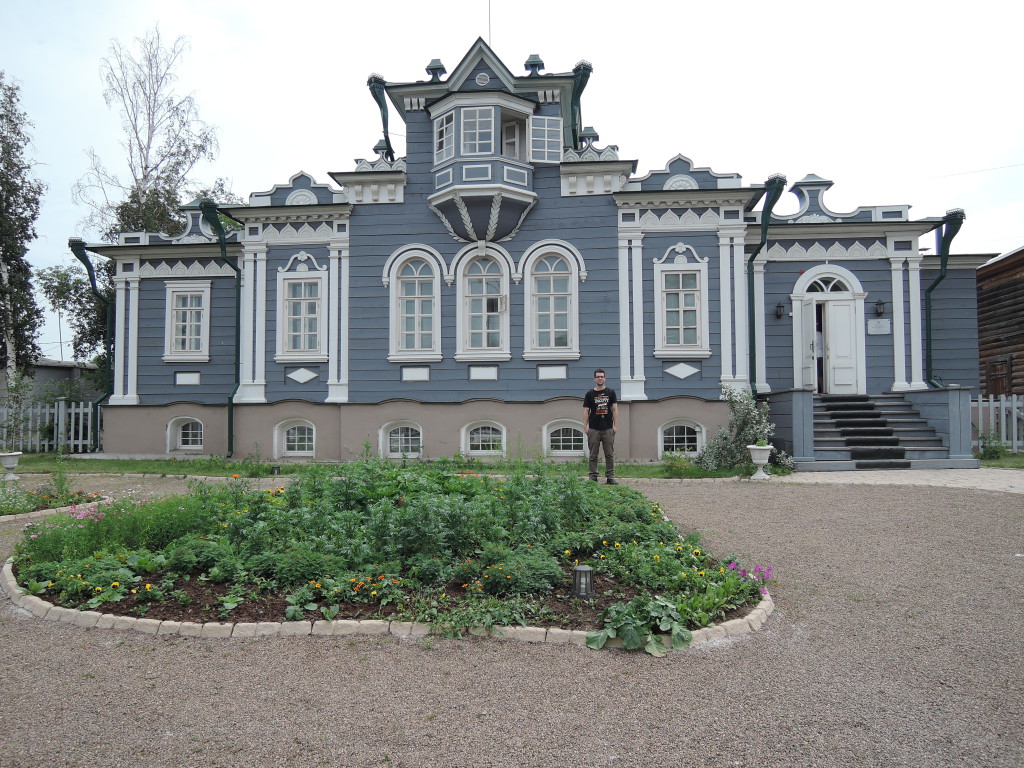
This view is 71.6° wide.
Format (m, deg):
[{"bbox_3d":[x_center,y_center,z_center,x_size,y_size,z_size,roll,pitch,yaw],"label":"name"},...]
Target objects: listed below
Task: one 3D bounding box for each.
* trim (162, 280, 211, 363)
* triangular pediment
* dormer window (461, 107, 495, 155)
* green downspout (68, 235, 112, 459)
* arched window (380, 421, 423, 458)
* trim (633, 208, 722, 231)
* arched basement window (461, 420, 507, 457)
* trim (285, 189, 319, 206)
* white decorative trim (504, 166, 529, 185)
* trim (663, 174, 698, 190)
[{"bbox_3d":[-7.901,-1.516,17.367,1.209,2.004,0.200,0,-2,5],"label":"trim"},{"bbox_3d":[-0.606,-6.534,14.815,1.447,1.152,0.500,0,-3,5],"label":"triangular pediment"},{"bbox_3d":[-0.722,-5.399,15.222,0.711,1.075,0.100,0,-2,5],"label":"dormer window"},{"bbox_3d":[-10.936,-0.980,18.425,0.811,5.516,0.720,-1,-3,6],"label":"green downspout"},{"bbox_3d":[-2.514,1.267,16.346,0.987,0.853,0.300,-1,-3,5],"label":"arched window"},{"bbox_3d":[3.672,-3.622,15.678,1.869,0.514,0.120,-1,-3,5],"label":"trim"},{"bbox_3d":[-0.614,1.227,15.954,1.024,0.823,0.250,-1,-3,6],"label":"arched basement window"},{"bbox_3d":[-5.099,-4.516,17.216,0.846,0.430,0.100,-1,-3,6],"label":"trim"},{"bbox_3d":[0.103,-4.743,16.245,0.698,0.357,0.060,2,-3,-38],"label":"white decorative trim"},{"bbox_3d":[3.843,-4.585,16.196,0.804,0.370,0.100,-1,-3,6],"label":"trim"}]

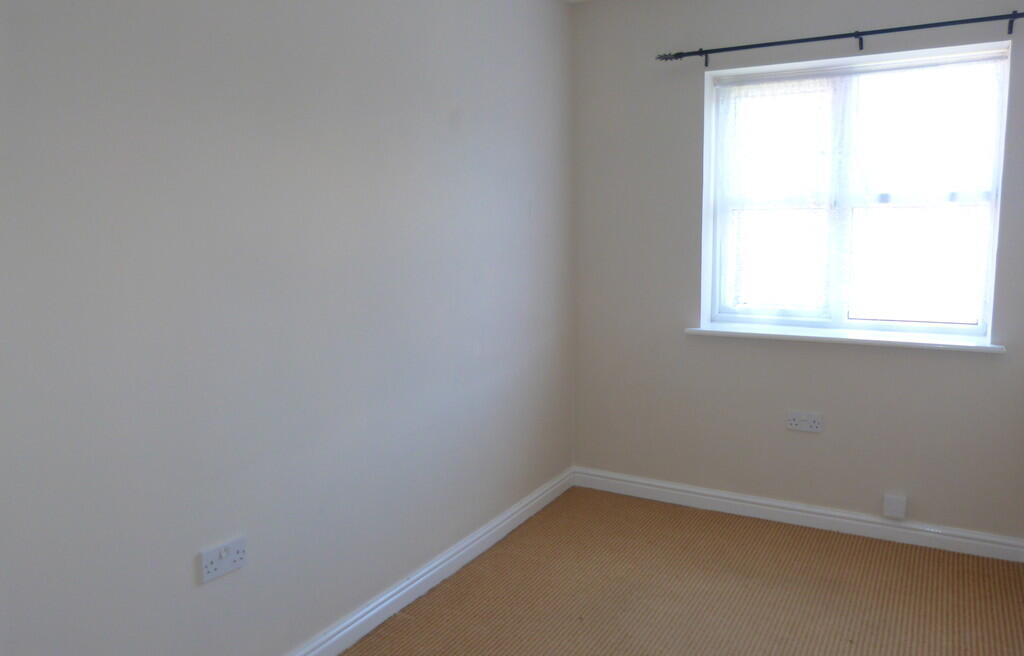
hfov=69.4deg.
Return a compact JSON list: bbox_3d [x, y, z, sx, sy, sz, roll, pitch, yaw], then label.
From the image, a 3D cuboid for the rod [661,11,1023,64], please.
[{"bbox_3d":[1.319,-1.139,2.940,1.500,0.065,0.105,4,10,28],"label":"rod"}]

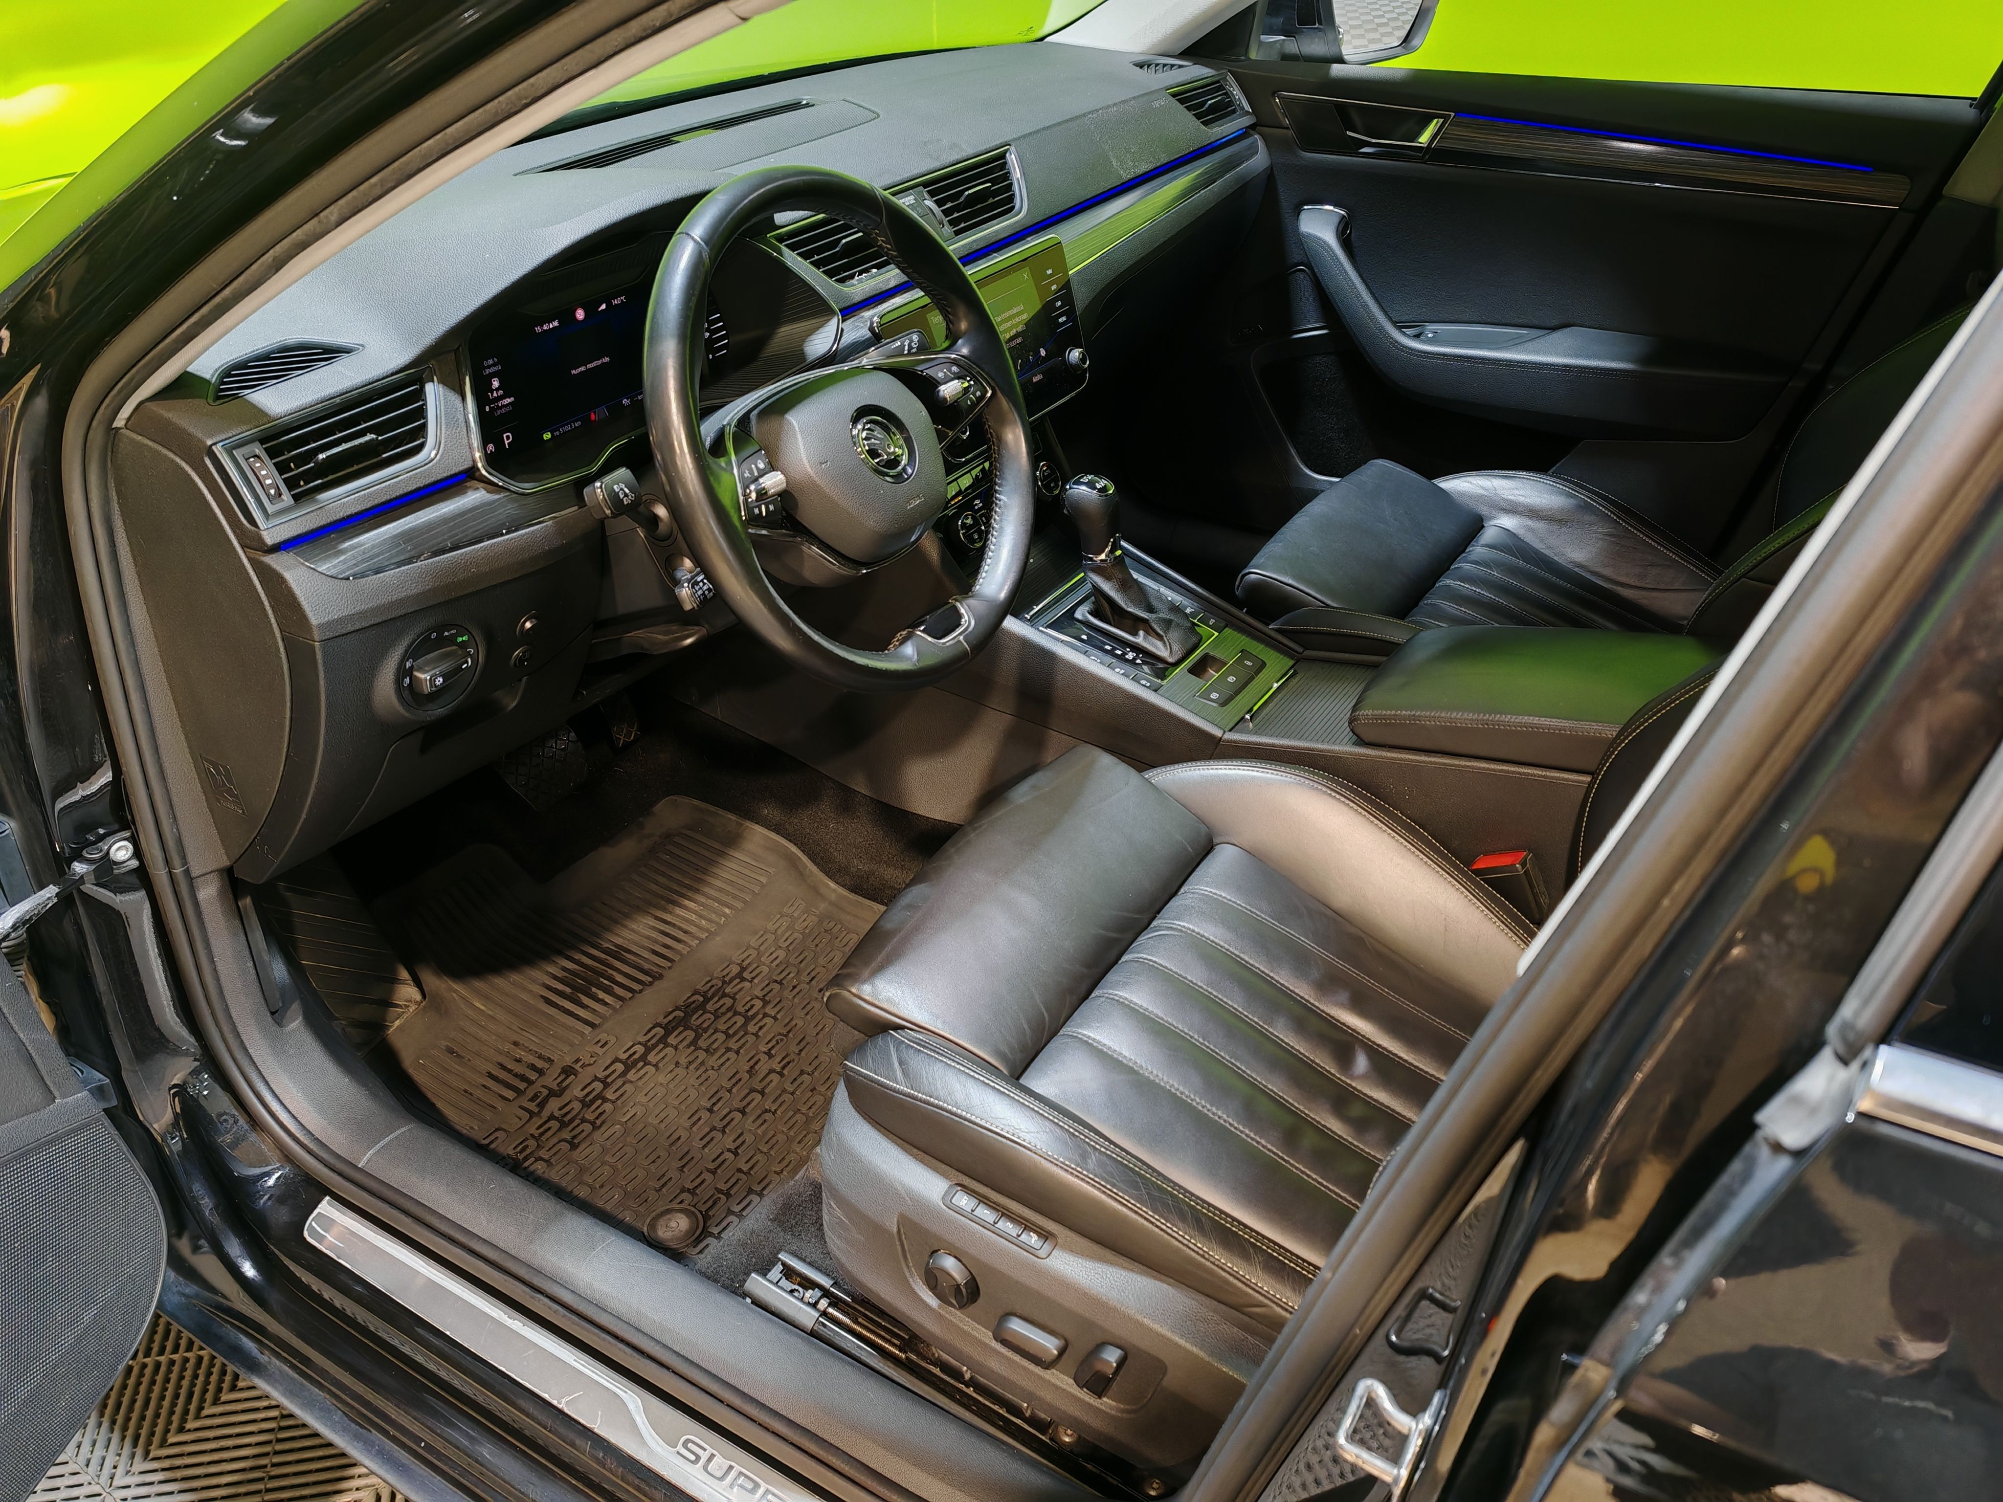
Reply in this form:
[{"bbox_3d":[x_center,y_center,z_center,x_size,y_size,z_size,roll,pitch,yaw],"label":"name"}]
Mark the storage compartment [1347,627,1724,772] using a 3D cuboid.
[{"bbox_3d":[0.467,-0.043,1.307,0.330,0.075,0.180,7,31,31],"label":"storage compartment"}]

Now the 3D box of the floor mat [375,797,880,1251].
[{"bbox_3d":[-0.342,0.215,1.512,0.570,0.080,0.480,17,36,24],"label":"floor mat"}]

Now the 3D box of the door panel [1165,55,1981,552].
[{"bbox_3d":[0.598,-0.506,1.906,0.870,0.630,0.140,17,36,24],"label":"door panel"}]

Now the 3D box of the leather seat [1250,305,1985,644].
[{"bbox_3d":[0.692,-0.330,1.471,0.850,1.000,0.540,17,36,24],"label":"leather seat"}]

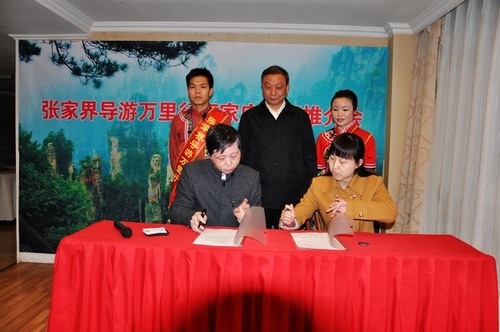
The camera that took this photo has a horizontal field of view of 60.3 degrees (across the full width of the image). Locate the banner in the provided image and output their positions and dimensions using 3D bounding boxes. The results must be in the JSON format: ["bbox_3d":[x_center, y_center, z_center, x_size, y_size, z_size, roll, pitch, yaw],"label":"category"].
[{"bbox_3d":[-0.481,-0.116,3.997,3.420,1.995,0.030,2,3,2],"label":"banner"}]

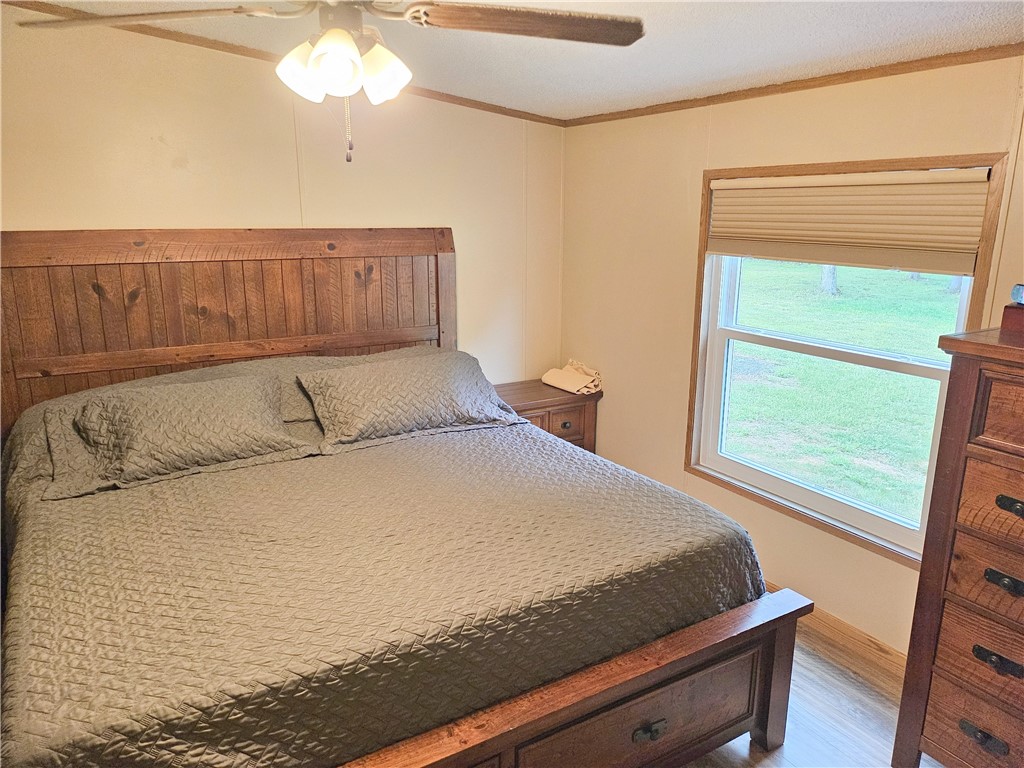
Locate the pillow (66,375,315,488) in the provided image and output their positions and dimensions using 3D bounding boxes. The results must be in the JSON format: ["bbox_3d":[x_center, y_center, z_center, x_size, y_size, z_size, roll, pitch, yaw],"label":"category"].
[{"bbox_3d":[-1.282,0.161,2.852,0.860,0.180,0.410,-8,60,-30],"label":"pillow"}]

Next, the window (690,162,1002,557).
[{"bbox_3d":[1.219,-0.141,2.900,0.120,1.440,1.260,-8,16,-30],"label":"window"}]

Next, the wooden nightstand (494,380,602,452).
[{"bbox_3d":[0.103,0.400,4.108,0.690,0.730,0.450,-8,16,-30],"label":"wooden nightstand"}]

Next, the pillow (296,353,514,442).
[{"bbox_3d":[-0.485,0.053,3.320,0.880,0.180,0.410,-8,60,-30],"label":"pillow"}]

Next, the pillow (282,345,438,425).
[{"bbox_3d":[-0.698,-0.020,3.506,0.840,0.370,0.170,-8,-16,-30],"label":"pillow"}]

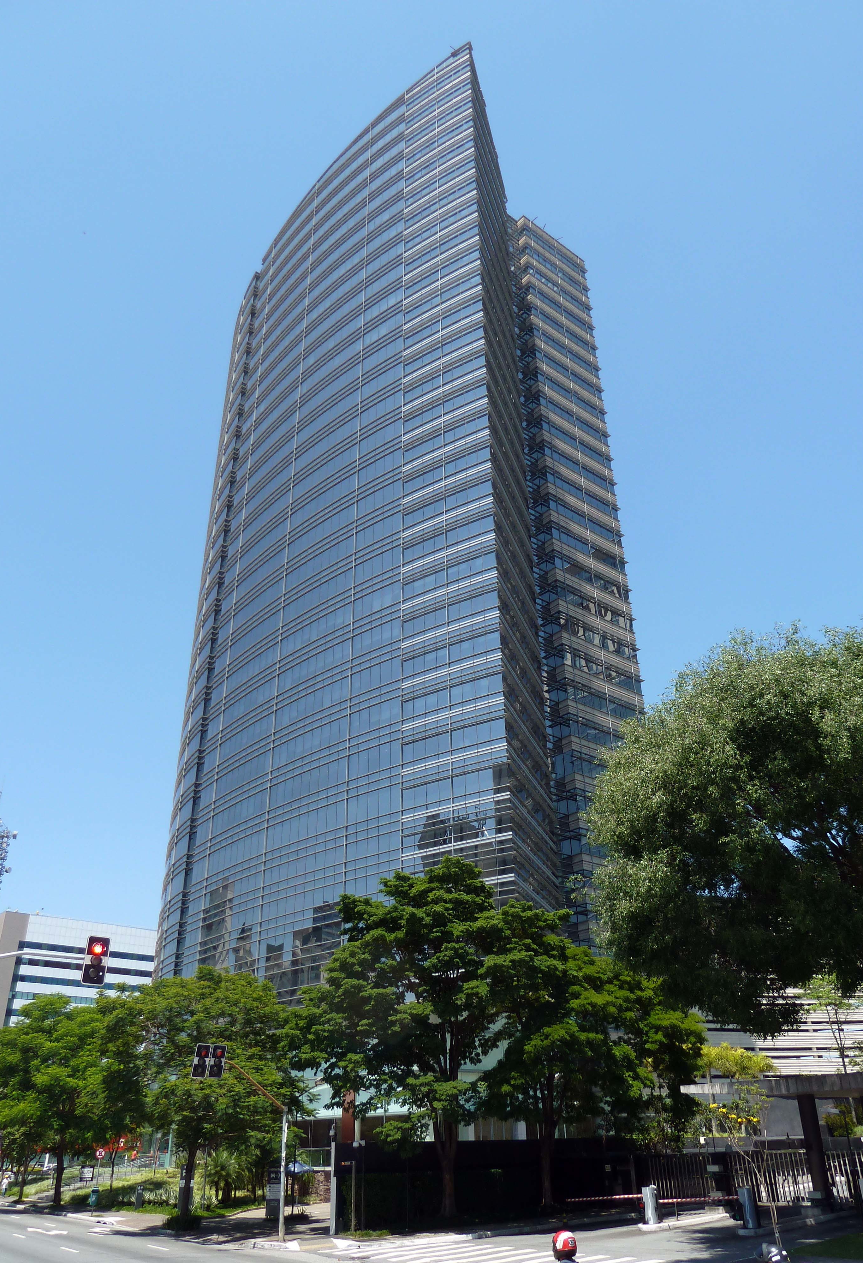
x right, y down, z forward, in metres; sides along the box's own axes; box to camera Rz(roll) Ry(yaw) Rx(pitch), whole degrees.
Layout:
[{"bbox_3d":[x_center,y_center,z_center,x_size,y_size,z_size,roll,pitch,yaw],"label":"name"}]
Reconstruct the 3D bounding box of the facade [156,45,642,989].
[{"bbox_3d":[-3.616,-6.045,120.794,36.522,134.178,63.199,22,-36,-35],"label":"facade"}]

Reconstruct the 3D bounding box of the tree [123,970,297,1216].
[{"bbox_3d":[-10.136,21.050,42.083,8.000,10.557,7.800,-1,-29,0],"label":"tree"}]

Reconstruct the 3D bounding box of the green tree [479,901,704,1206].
[{"bbox_3d":[8.178,20.872,46.459,11.466,14.107,9.500,-1,-29,0],"label":"green tree"}]

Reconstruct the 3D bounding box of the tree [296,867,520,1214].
[{"bbox_3d":[-1.131,17.849,41.679,9.978,15.198,9.300,-1,-29,0],"label":"tree"}]

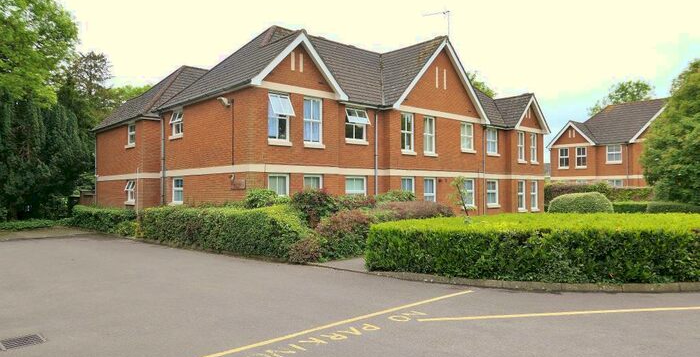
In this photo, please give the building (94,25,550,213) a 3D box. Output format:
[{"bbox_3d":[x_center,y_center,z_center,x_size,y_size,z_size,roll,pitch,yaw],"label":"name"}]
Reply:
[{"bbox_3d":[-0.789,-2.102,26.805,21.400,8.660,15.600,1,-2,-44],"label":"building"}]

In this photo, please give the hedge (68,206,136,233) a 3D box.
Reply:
[{"bbox_3d":[-9.809,1.635,18.944,1.100,0.880,6.300,1,-2,-44],"label":"hedge"}]

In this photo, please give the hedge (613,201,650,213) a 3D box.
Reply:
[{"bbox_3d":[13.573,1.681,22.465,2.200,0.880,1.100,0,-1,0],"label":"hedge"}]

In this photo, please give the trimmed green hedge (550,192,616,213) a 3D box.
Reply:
[{"bbox_3d":[9.922,1.333,19.972,2.650,1.480,2.500,0,-1,0],"label":"trimmed green hedge"}]

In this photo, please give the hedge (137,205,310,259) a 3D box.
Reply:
[{"bbox_3d":[-3.961,1.393,13.470,1.250,1.120,8.400,1,-2,-44],"label":"hedge"}]

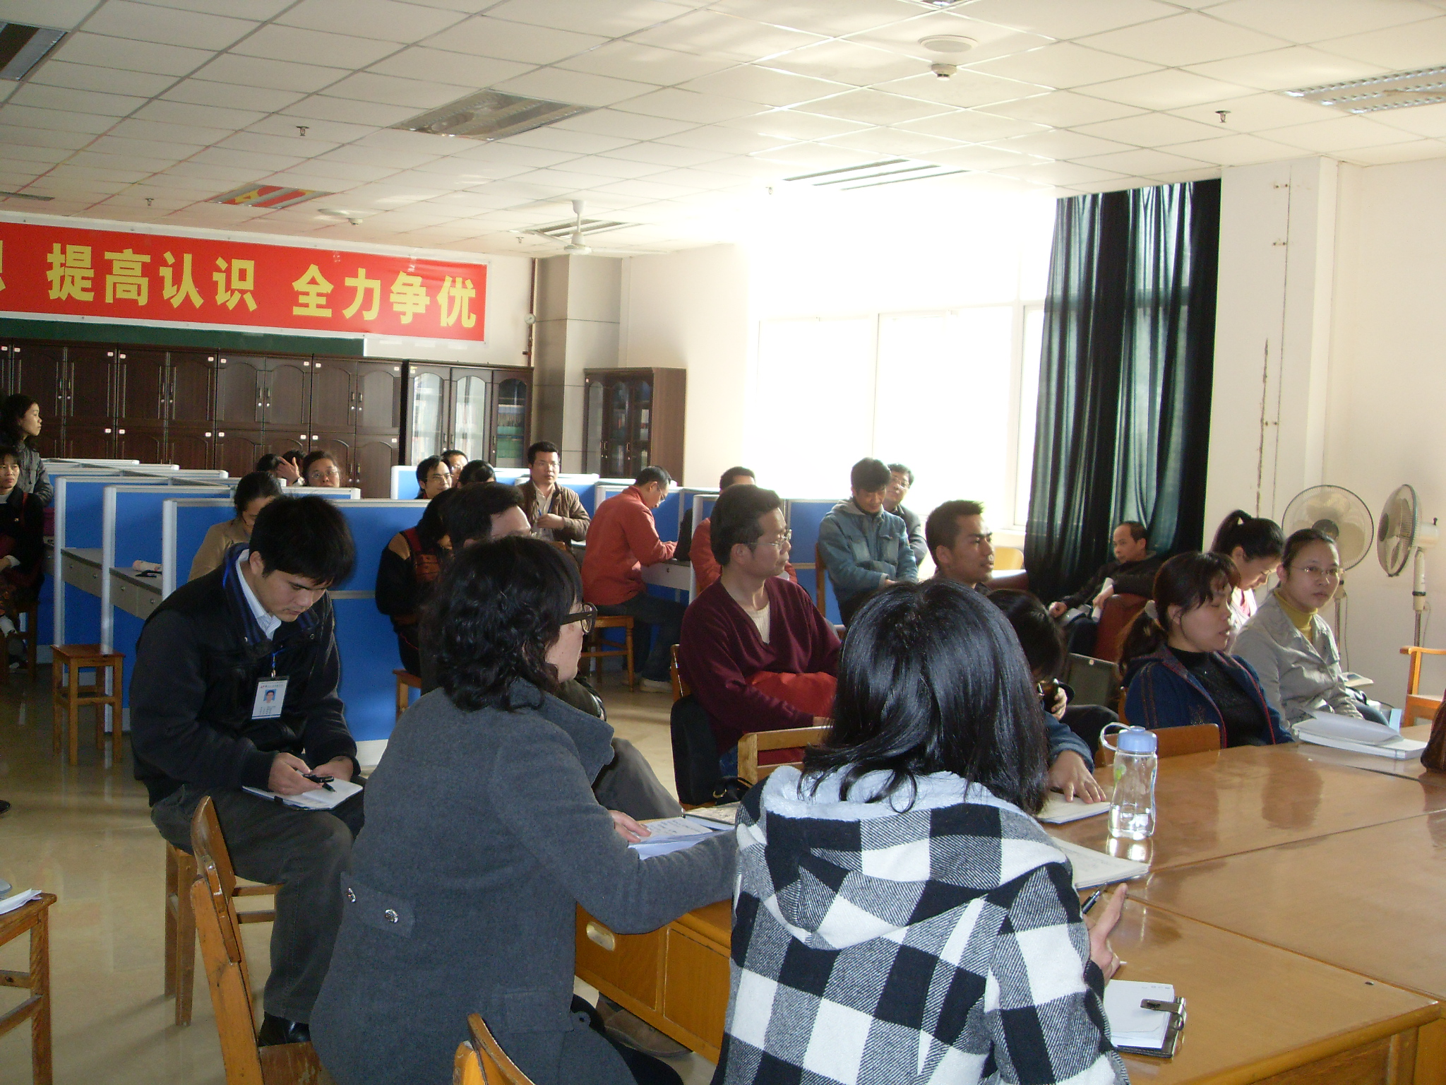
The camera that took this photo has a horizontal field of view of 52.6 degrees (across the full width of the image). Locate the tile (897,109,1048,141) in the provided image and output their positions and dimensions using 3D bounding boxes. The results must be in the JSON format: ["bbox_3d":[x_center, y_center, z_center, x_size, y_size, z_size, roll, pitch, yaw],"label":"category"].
[{"bbox_3d":[1.210,-2.036,7.097,0.600,0.025,0.600,-1,5,-33],"label":"tile"}]

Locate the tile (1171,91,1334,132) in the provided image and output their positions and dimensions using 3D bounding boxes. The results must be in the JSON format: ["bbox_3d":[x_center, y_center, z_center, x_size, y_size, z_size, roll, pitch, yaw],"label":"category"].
[{"bbox_3d":[2.462,-1.972,6.745,0.600,0.030,0.600,-1,6,-34],"label":"tile"}]

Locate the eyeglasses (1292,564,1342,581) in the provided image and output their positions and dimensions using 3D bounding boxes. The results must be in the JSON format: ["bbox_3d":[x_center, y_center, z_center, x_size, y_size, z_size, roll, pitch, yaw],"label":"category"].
[{"bbox_3d":[1.675,0.082,4.170,0.140,0.042,0.140,5,3,-9],"label":"eyeglasses"}]

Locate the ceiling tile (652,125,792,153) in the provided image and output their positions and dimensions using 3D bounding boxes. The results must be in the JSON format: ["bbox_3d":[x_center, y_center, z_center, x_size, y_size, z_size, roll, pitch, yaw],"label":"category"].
[{"bbox_3d":[0.015,-2.140,7.790,0.595,0.020,0.595,-1,6,-33],"label":"ceiling tile"}]

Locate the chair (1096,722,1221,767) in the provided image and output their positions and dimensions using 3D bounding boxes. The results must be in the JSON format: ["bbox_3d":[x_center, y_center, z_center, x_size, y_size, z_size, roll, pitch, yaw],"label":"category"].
[{"bbox_3d":[1.144,0.870,3.368,0.430,0.810,0.470,-1,6,-33],"label":"chair"}]

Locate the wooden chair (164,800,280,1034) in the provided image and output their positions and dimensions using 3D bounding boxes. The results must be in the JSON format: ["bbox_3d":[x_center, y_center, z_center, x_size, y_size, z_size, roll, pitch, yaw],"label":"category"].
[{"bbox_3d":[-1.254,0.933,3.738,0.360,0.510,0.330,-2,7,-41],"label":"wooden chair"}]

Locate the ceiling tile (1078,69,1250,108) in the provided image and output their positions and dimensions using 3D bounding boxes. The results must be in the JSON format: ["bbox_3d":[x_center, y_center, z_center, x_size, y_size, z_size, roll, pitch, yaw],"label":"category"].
[{"bbox_3d":[1.869,-1.908,6.180,0.600,0.020,0.600,-1,6,-33],"label":"ceiling tile"}]

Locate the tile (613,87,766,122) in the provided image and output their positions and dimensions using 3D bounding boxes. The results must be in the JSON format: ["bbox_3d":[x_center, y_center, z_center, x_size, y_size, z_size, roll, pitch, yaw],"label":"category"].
[{"bbox_3d":[-0.144,-2.022,6.780,0.600,0.022,0.600,-1,6,-34],"label":"tile"}]

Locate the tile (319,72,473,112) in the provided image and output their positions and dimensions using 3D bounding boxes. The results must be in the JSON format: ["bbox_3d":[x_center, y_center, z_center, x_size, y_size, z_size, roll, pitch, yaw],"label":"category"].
[{"bbox_3d":[-1.479,-2.054,6.639,0.600,0.022,0.600,-1,6,-34],"label":"tile"}]

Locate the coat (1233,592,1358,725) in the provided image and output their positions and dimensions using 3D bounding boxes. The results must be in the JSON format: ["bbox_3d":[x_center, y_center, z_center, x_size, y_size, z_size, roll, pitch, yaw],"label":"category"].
[{"bbox_3d":[1.650,0.422,4.200,0.450,0.570,0.370,-1,6,-37],"label":"coat"}]

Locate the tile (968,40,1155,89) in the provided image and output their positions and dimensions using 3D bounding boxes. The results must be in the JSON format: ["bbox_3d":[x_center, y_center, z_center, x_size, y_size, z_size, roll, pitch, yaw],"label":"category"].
[{"bbox_3d":[1.355,-1.885,5.792,0.595,0.020,0.595,-1,6,-33],"label":"tile"}]

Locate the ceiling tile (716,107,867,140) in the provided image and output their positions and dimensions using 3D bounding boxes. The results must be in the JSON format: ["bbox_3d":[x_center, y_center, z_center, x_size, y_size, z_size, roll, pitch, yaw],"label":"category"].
[{"bbox_3d":[0.363,-2.073,7.280,0.600,0.030,0.600,-1,6,-34],"label":"ceiling tile"}]

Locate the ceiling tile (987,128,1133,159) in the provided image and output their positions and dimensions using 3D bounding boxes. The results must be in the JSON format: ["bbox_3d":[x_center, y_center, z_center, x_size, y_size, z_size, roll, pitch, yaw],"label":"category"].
[{"bbox_3d":[1.728,-2.041,7.505,0.600,0.020,0.600,-1,6,-33],"label":"ceiling tile"}]

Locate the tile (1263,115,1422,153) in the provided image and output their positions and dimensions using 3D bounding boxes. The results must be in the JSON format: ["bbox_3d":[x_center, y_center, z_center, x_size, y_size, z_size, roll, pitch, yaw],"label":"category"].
[{"bbox_3d":[2.865,-1.904,6.843,0.600,0.020,0.600,-1,6,-33],"label":"tile"}]

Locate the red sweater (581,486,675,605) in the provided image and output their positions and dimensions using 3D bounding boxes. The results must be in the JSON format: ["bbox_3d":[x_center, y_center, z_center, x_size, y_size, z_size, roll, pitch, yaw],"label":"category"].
[{"bbox_3d":[-0.505,0.033,7.834,0.430,0.580,0.440,-1,5,-33],"label":"red sweater"}]

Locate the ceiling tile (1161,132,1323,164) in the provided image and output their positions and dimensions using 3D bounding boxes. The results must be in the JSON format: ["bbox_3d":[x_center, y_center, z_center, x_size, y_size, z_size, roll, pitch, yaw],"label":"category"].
[{"bbox_3d":[2.559,-1.966,7.321,0.600,0.022,0.600,-1,6,-34],"label":"ceiling tile"}]

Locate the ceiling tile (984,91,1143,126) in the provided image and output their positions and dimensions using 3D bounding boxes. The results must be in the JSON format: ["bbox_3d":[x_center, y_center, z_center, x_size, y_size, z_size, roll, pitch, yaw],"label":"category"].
[{"bbox_3d":[1.565,-1.992,6.741,0.600,0.030,0.600,-1,6,-34],"label":"ceiling tile"}]

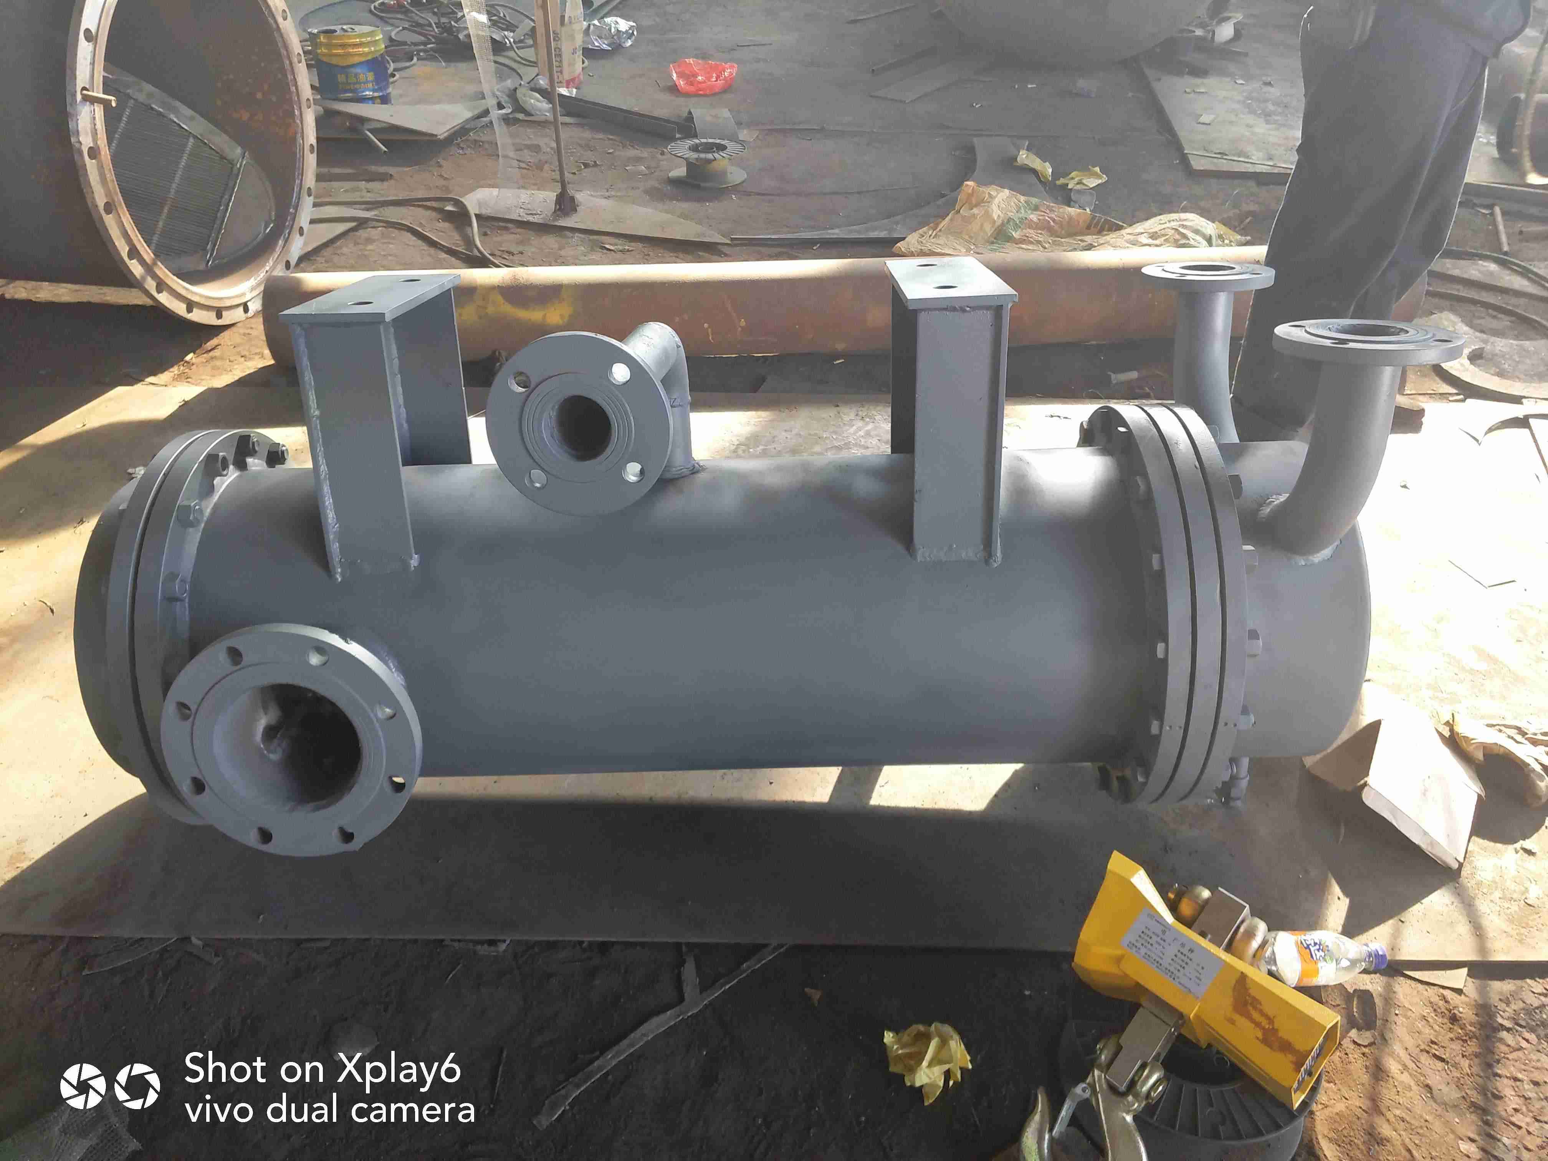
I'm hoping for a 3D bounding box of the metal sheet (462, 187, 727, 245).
[{"bbox_3d":[-0.559,-1.183,3.609,1.010,0.012,0.271,11,39,16],"label":"metal sheet"}]

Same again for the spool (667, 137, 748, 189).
[{"bbox_3d":[-0.231,-1.450,3.890,0.270,0.102,0.270,-1,37,1],"label":"spool"}]

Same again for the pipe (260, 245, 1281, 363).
[{"bbox_3d":[0.151,-0.665,2.708,2.710,0.219,0.219,-2,36,-3],"label":"pipe"}]

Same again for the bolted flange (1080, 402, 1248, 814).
[{"bbox_3d":[0.489,0.032,1.532,0.120,0.533,0.533,-1,29,0],"label":"bolted flange"}]

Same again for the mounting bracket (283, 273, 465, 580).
[{"bbox_3d":[-0.467,-0.204,1.391,0.117,0.302,0.318,-1,22,1],"label":"mounting bracket"}]

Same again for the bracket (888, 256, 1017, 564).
[{"bbox_3d":[0.206,-0.220,1.385,0.117,0.305,0.318,-1,22,1],"label":"bracket"}]

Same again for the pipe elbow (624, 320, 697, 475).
[{"bbox_3d":[-0.150,-0.163,1.229,0.063,0.195,0.390,1,22,5],"label":"pipe elbow"}]

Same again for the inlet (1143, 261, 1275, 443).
[{"bbox_3d":[0.617,-0.304,1.620,0.180,0.277,0.214,-1,23,1],"label":"inlet"}]

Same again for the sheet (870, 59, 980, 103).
[{"bbox_3d":[0.697,-2.191,4.907,0.190,0.010,0.700,23,43,28],"label":"sheet"}]

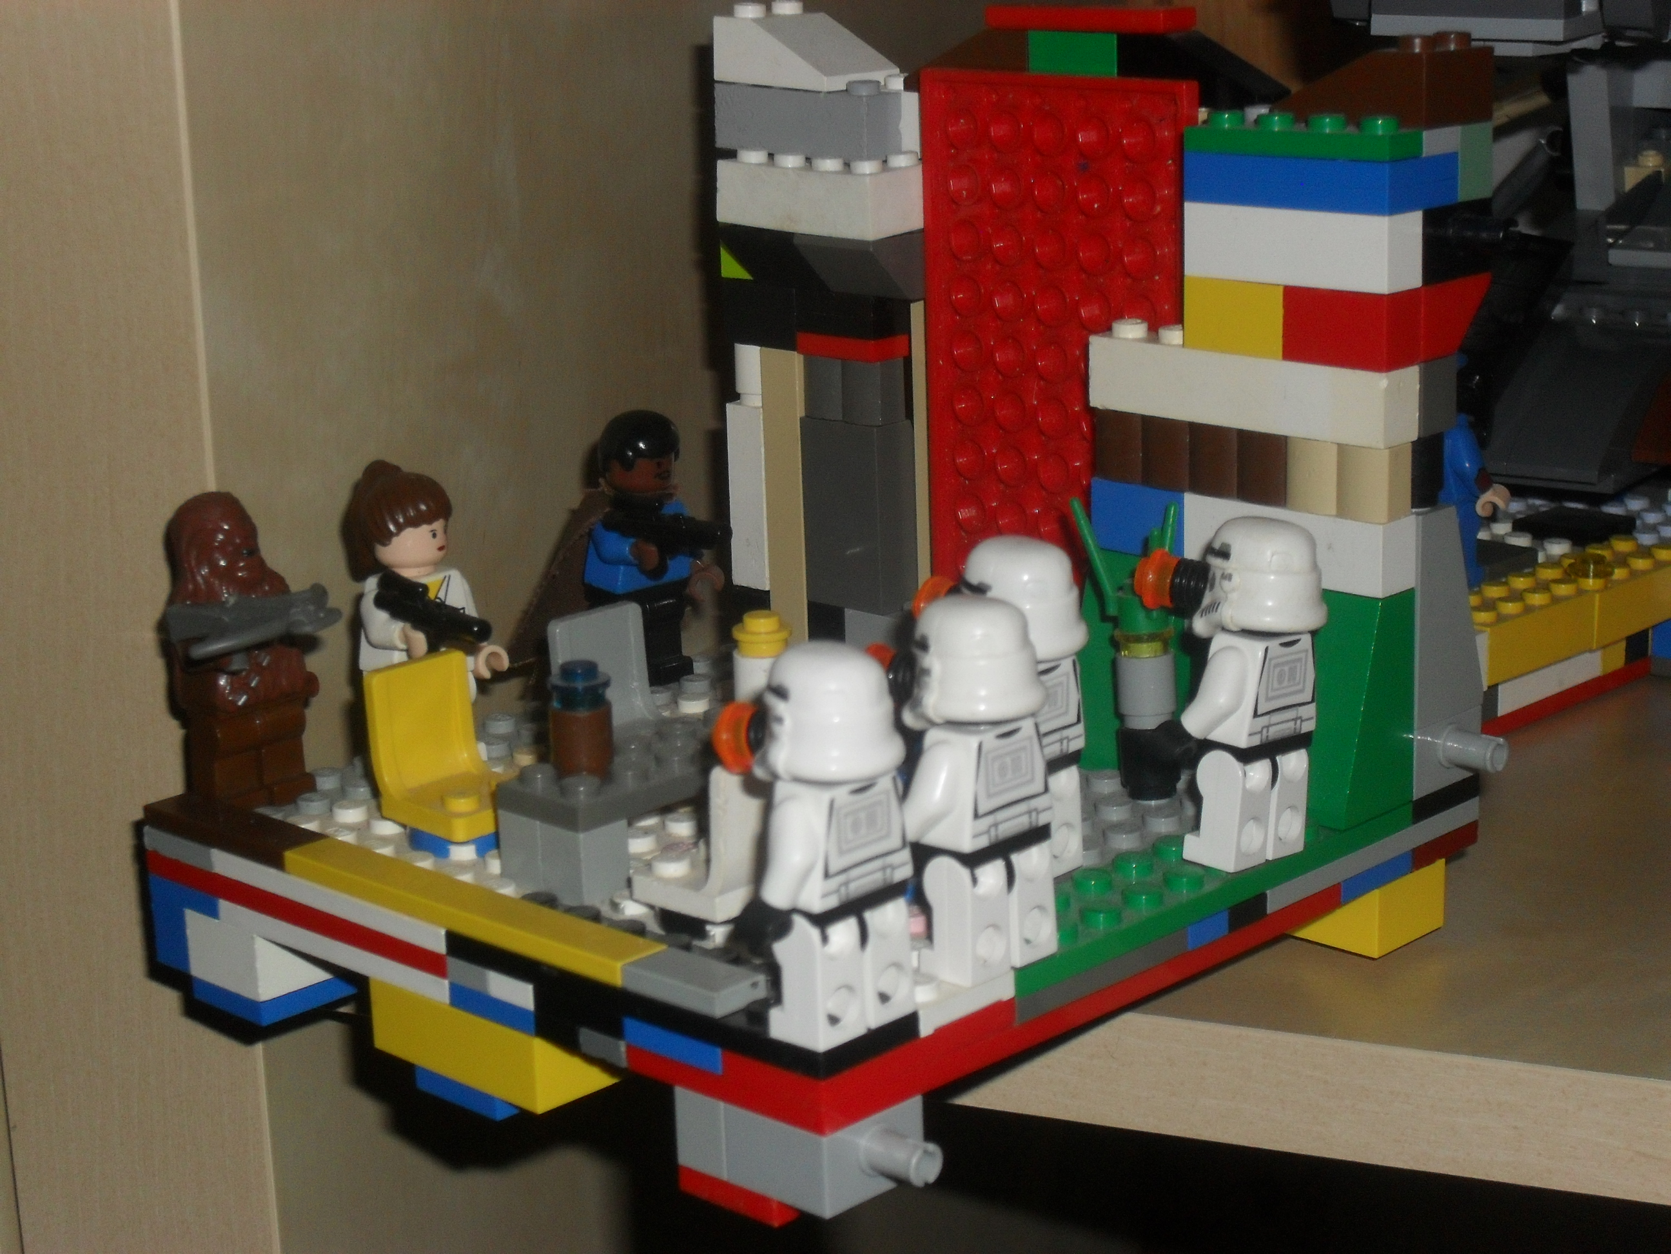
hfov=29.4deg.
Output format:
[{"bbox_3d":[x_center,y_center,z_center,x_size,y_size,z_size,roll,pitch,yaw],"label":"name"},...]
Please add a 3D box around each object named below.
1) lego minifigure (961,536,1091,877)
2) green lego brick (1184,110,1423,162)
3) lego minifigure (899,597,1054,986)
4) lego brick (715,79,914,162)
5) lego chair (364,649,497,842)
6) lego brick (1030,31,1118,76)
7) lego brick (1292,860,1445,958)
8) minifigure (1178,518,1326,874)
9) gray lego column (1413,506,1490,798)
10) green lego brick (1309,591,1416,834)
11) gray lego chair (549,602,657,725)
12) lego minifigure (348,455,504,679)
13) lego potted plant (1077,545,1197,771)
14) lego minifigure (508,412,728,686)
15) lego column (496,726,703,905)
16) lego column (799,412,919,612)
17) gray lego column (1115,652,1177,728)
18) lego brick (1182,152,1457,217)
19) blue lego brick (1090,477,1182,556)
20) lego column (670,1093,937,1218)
[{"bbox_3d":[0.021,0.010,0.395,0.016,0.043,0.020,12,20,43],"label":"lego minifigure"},{"bbox_3d":[0.059,-0.063,0.407,0.032,0.005,0.008,12,20,43],"label":"green lego brick"},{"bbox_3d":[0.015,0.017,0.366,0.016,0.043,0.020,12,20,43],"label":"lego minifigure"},{"bbox_3d":[-0.004,-0.076,0.475,0.032,0.012,0.008,12,20,43],"label":"lego brick"},{"bbox_3d":[-0.050,0.015,0.418,0.018,0.020,0.016,12,20,43],"label":"lego chair"},{"bbox_3d":[0.036,-0.078,0.438,0.016,0.009,0.009,12,20,43],"label":"lego brick"},{"bbox_3d":[0.070,0.036,0.431,0.020,0.010,0.016,12,20,43],"label":"lego brick"},{"bbox_3d":[0.052,0.008,0.398,0.017,0.043,0.021,13,19,42],"label":"minifigure"},{"bbox_3d":[0.077,0.002,0.426,0.012,0.039,0.016,12,20,43],"label":"gray lego column"},{"bbox_3d":[0.065,0.009,0.417,0.016,0.030,0.016,12,20,43],"label":"green lego brick"},{"bbox_3d":[-0.027,0.009,0.440,0.017,0.020,0.016,12,20,43],"label":"gray lego chair"},{"bbox_3d":[-0.056,-0.001,0.443,0.027,0.044,0.021,12,20,43],"label":"lego minifigure"},{"bbox_3d":[0.039,0.003,0.421,0.015,0.039,0.015,-2,14,0],"label":"lego potted plant"},{"bbox_3d":[-0.027,-0.011,0.480,0.035,0.043,0.026,12,20,43],"label":"lego minifigure"},{"bbox_3d":[-0.025,0.024,0.408,0.016,0.014,0.032,12,20,43],"label":"lego column"},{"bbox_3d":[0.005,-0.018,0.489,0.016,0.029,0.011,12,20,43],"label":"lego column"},{"bbox_3d":[0.041,0.008,0.424,0.008,0.011,0.008,-2,15,0],"label":"gray lego column"},{"bbox_3d":[0.063,-0.058,0.412,0.032,0.007,0.016,12,20,43],"label":"lego brick"},{"bbox_3d":[0.044,-0.015,0.437,0.016,0.010,0.008,12,20,43],"label":"blue lego brick"},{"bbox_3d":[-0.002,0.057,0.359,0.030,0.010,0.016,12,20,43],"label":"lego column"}]

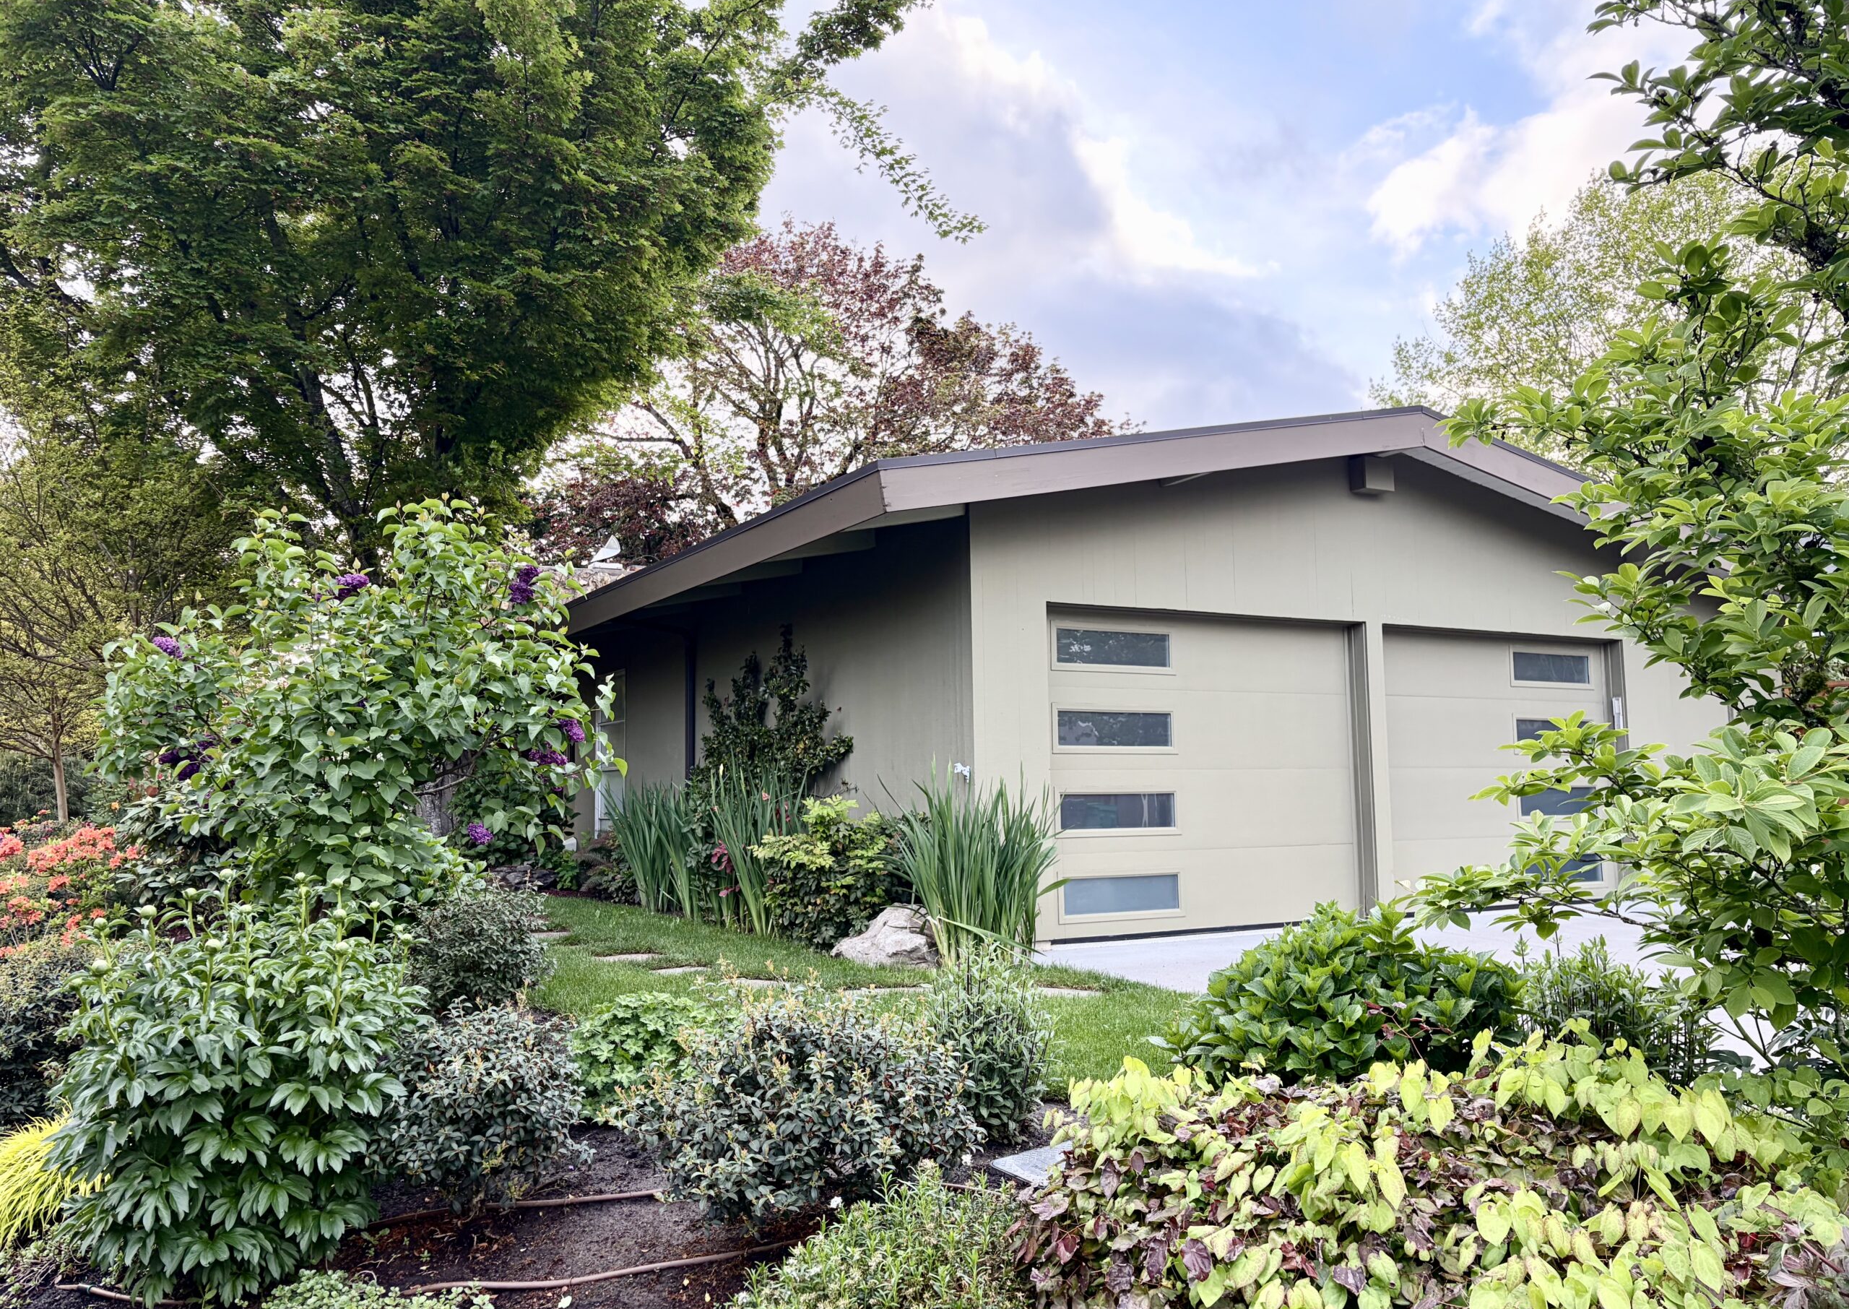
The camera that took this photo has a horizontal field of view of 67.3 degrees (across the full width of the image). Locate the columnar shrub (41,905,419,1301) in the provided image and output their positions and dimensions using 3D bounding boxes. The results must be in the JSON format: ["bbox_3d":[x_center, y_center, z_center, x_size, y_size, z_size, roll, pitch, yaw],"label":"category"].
[{"bbox_3d":[-1.649,1.019,3.320,0.820,0.885,0.790,-1,-6,0],"label":"columnar shrub"}]

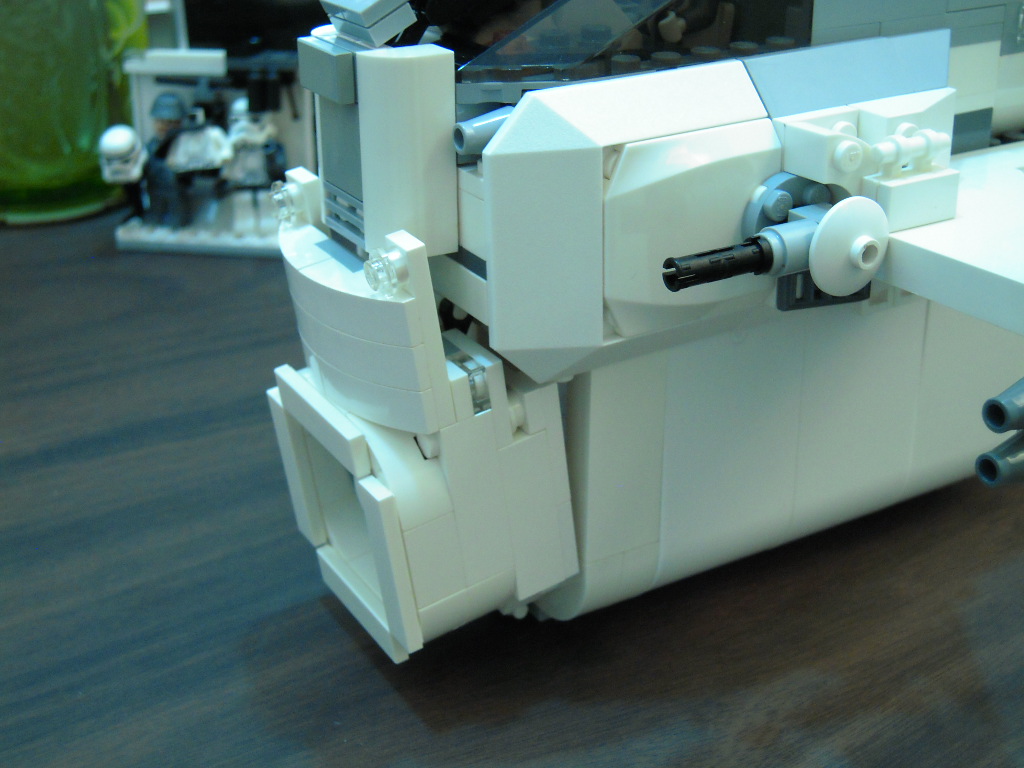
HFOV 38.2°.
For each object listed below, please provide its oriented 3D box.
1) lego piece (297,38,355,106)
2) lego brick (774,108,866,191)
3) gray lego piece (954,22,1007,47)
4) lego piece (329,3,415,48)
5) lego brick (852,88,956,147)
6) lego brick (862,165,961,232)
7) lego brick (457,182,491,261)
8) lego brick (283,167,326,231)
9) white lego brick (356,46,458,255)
[{"bbox_3d":[-0.029,-0.049,0.232,0.003,0.008,0.016,-14,28,-27],"label":"lego piece"},{"bbox_3d":[0.051,-0.038,0.239,0.015,0.009,0.013,-14,28,-27],"label":"lego brick"},{"bbox_3d":[0.084,-0.066,0.279,0.016,0.003,0.008,-14,28,-27],"label":"gray lego piece"},{"bbox_3d":[-0.022,-0.059,0.237,0.008,0.003,0.015,-37,36,-13],"label":"lego piece"},{"bbox_3d":[0.068,-0.043,0.249,0.023,0.008,0.010,-14,28,-27],"label":"lego brick"},{"bbox_3d":[0.069,-0.032,0.256,0.016,0.008,0.007,-14,28,-27],"label":"lego brick"},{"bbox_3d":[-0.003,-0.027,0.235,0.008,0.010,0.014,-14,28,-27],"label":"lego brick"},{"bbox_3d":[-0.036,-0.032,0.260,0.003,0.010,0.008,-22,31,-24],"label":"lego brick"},{"bbox_3d":[-0.016,-0.036,0.231,0.013,0.032,0.008,-14,28,-27],"label":"white lego brick"}]

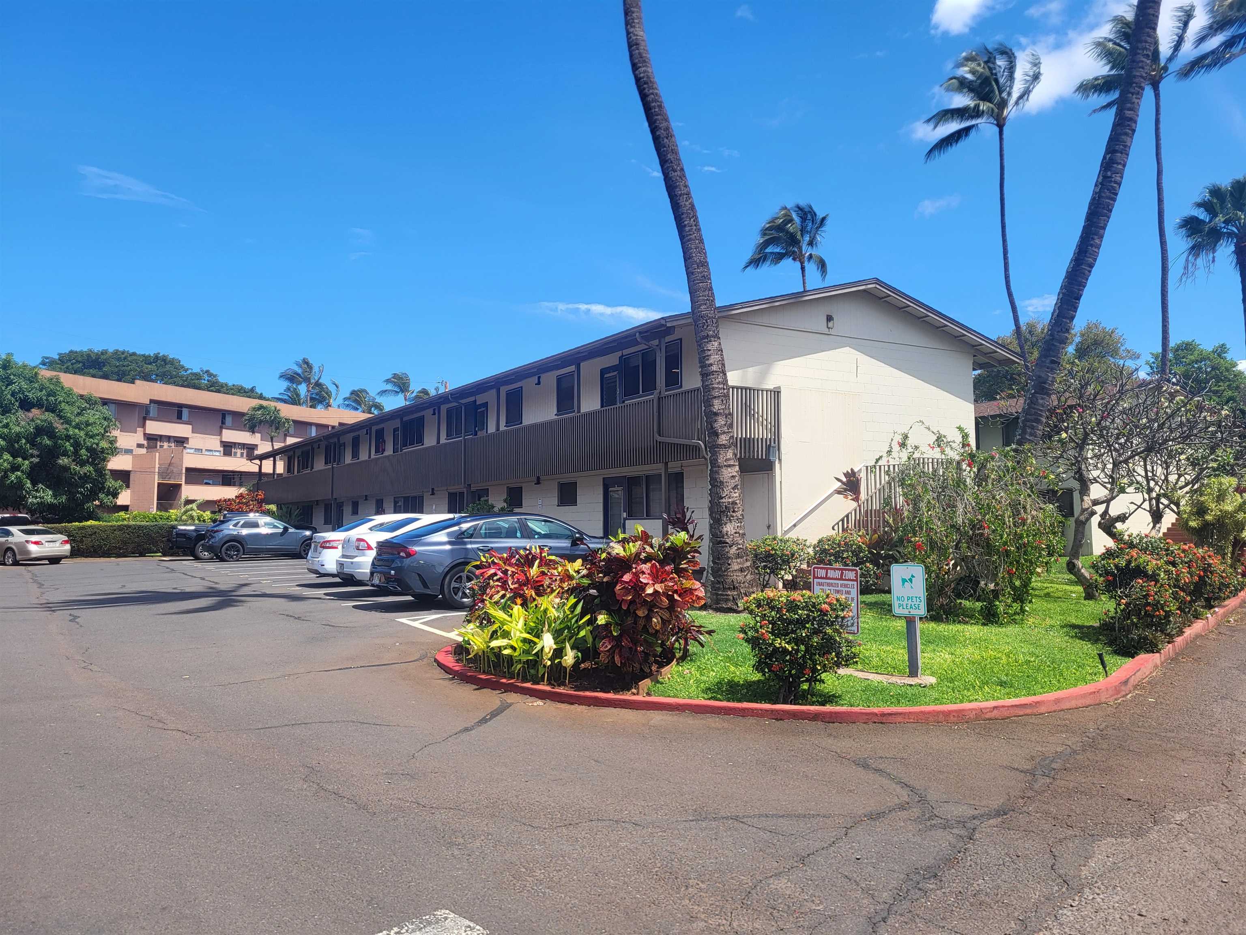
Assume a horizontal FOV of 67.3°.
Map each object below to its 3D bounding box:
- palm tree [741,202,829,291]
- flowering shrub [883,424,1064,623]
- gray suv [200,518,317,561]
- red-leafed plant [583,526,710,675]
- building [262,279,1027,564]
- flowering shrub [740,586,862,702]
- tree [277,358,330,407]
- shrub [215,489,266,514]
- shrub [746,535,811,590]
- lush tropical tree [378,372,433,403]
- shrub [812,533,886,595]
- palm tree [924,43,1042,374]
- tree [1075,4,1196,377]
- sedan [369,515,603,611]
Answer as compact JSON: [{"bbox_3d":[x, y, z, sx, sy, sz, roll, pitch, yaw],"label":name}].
[{"bbox_3d":[9.611,-5.445,54.404,5.000,20.080,5.000,0,-3,0],"label":"palm tree"},{"bbox_3d":[4.800,0.748,12.800,2.400,2.559,2.300,-2,-4,20],"label":"flowering shrub"},{"bbox_3d":[-13.285,2.643,35.084,4.395,1.575,1.795,0,-3,-31],"label":"gray suv"},{"bbox_3d":[0.217,1.216,8.694,1.130,1.330,1.100,0,-3,0],"label":"red-leafed plant"},{"bbox_3d":[-5.079,0.269,36.126,10.300,6.500,40.000,2,-4,-31],"label":"building"},{"bbox_3d":[1.337,1.359,7.083,0.900,0.860,0.880,0,-3,0],"label":"flowering shrub"},{"bbox_3d":[-33.323,-2.194,97.288,5.200,18.540,5.200,0,-3,0],"label":"tree"},{"bbox_3d":[-17.980,2.517,43.928,2.450,2.980,2.300,0,-3,0],"label":"shrub"},{"bbox_3d":[2.742,1.722,16.355,1.120,1.043,1.100,-1,-3,9],"label":"shrub"},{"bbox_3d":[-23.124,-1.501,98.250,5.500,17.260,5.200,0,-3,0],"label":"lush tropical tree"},{"bbox_3d":[4.196,1.797,17.425,1.400,1.180,1.350,0,-3,0],"label":"shrub"},{"bbox_3d":[15.750,-7.785,41.613,5.300,22.793,5.200,-2,-4,21],"label":"palm tree"},{"bbox_3d":[21.661,-8.390,40.143,5.200,23.765,5.000,-2,-4,29],"label":"tree"},{"bbox_3d":[-1.854,1.511,16.158,4.905,1.445,1.860,0,-3,-33],"label":"sedan"}]

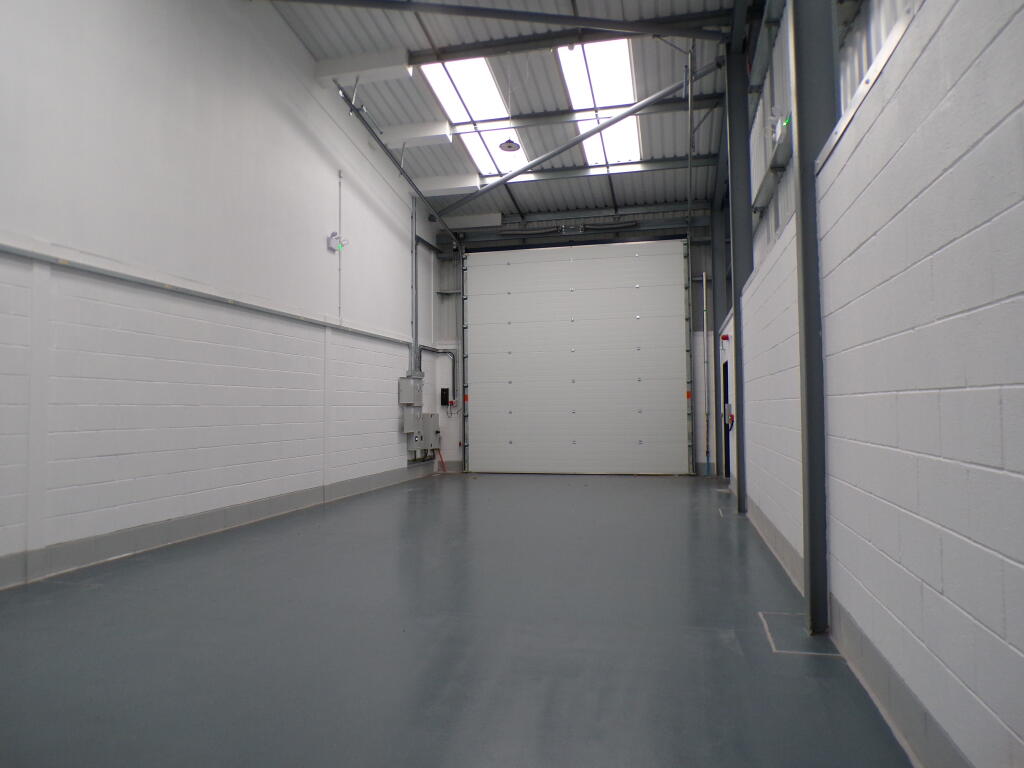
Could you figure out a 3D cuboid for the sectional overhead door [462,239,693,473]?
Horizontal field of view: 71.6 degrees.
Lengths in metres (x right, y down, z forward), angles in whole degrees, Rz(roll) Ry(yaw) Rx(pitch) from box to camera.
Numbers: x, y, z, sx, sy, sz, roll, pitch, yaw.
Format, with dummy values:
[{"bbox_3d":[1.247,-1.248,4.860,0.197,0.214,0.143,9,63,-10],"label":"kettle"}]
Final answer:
[{"bbox_3d":[1.229,-0.488,14.135,4.460,4.520,0.100,-1,-2,13],"label":"sectional overhead door"}]

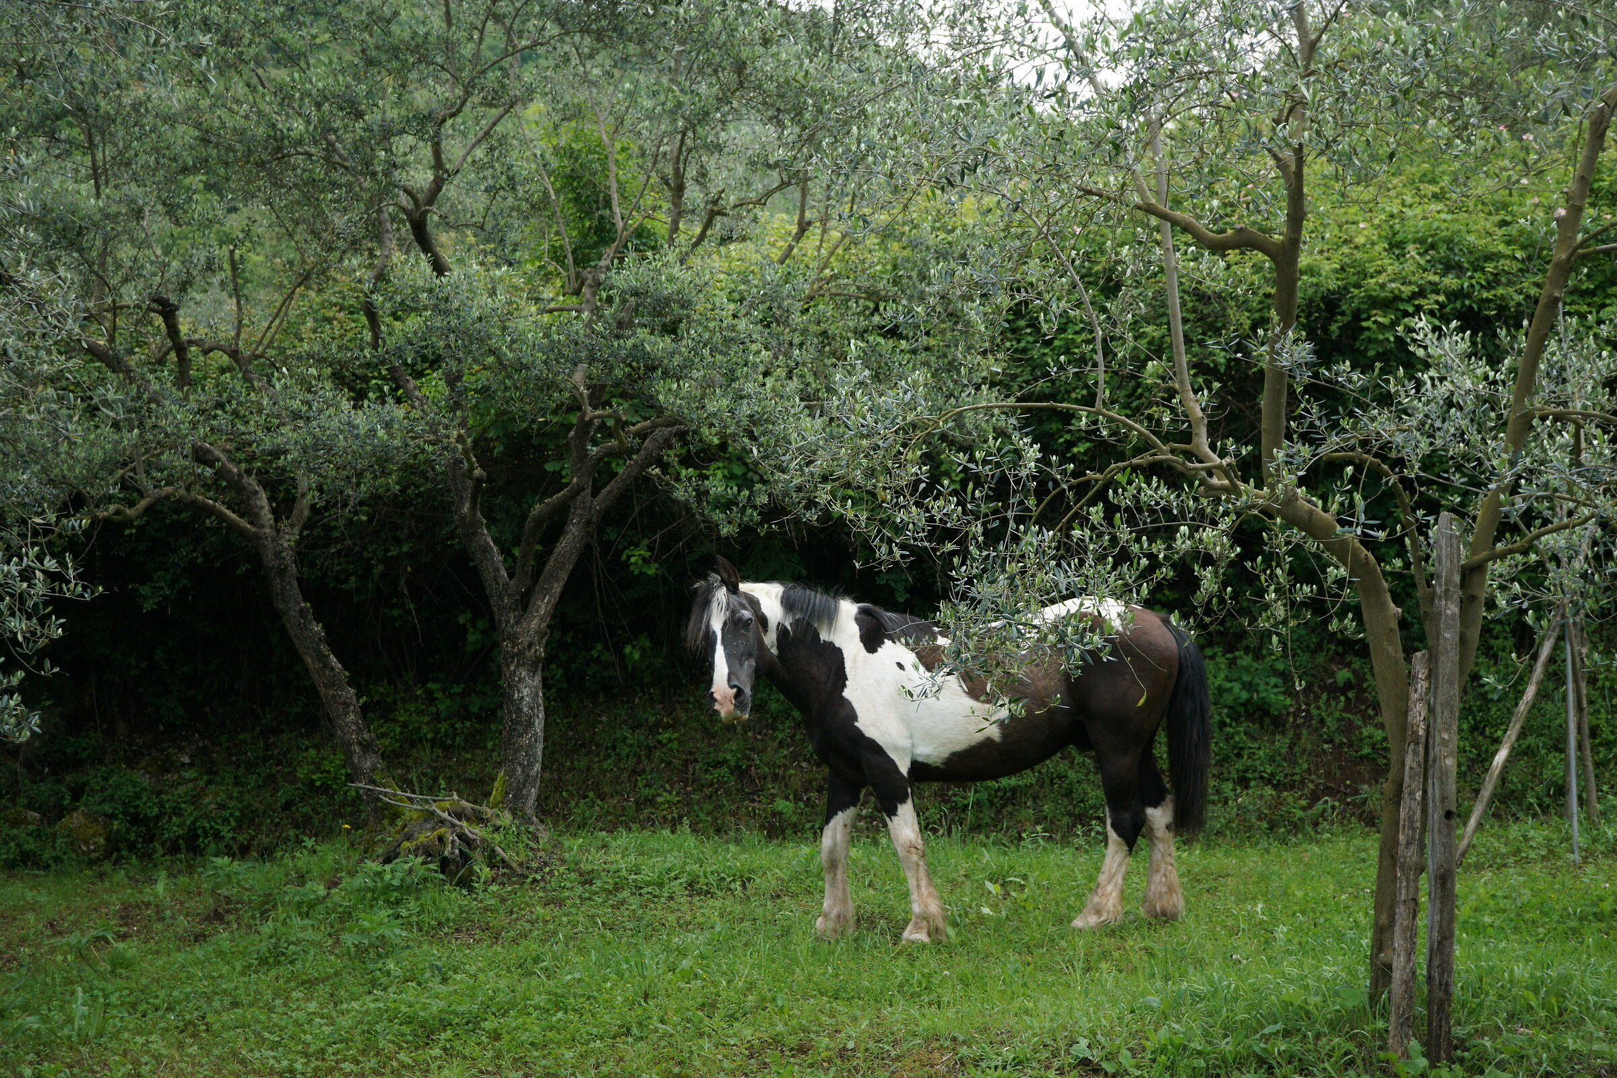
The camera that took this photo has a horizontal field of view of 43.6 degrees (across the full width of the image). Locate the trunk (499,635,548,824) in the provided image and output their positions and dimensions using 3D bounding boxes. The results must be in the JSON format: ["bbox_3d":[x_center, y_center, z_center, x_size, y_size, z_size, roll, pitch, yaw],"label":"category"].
[{"bbox_3d":[-1.720,1.152,12.200,0.290,1.140,0.280,0,-1,0],"label":"trunk"}]

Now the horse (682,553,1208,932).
[{"bbox_3d":[0.655,0.935,9.200,2.420,1.700,0.670,0,-1,-17],"label":"horse"}]

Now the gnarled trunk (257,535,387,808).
[{"bbox_3d":[-2.980,0.814,12.400,0.320,1.760,0.280,-19,0,0],"label":"gnarled trunk"}]

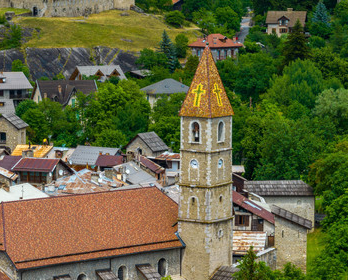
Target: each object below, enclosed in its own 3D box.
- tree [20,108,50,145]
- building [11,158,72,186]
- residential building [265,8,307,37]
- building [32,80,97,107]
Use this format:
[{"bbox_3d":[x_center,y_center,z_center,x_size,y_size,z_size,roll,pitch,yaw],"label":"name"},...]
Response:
[{"bbox_3d":[-27.880,-2.570,350.440,5.800,7.600,5.800,0,7,0],"label":"tree"},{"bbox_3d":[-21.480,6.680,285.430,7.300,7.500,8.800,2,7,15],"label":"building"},{"bbox_3d":[34.130,-35.040,525.490,12.000,8.500,9.000,1,7,12],"label":"residential building"},{"bbox_3d":[-23.920,-8.210,385.580,12.500,10.000,9.500,-2,7,-17],"label":"building"}]

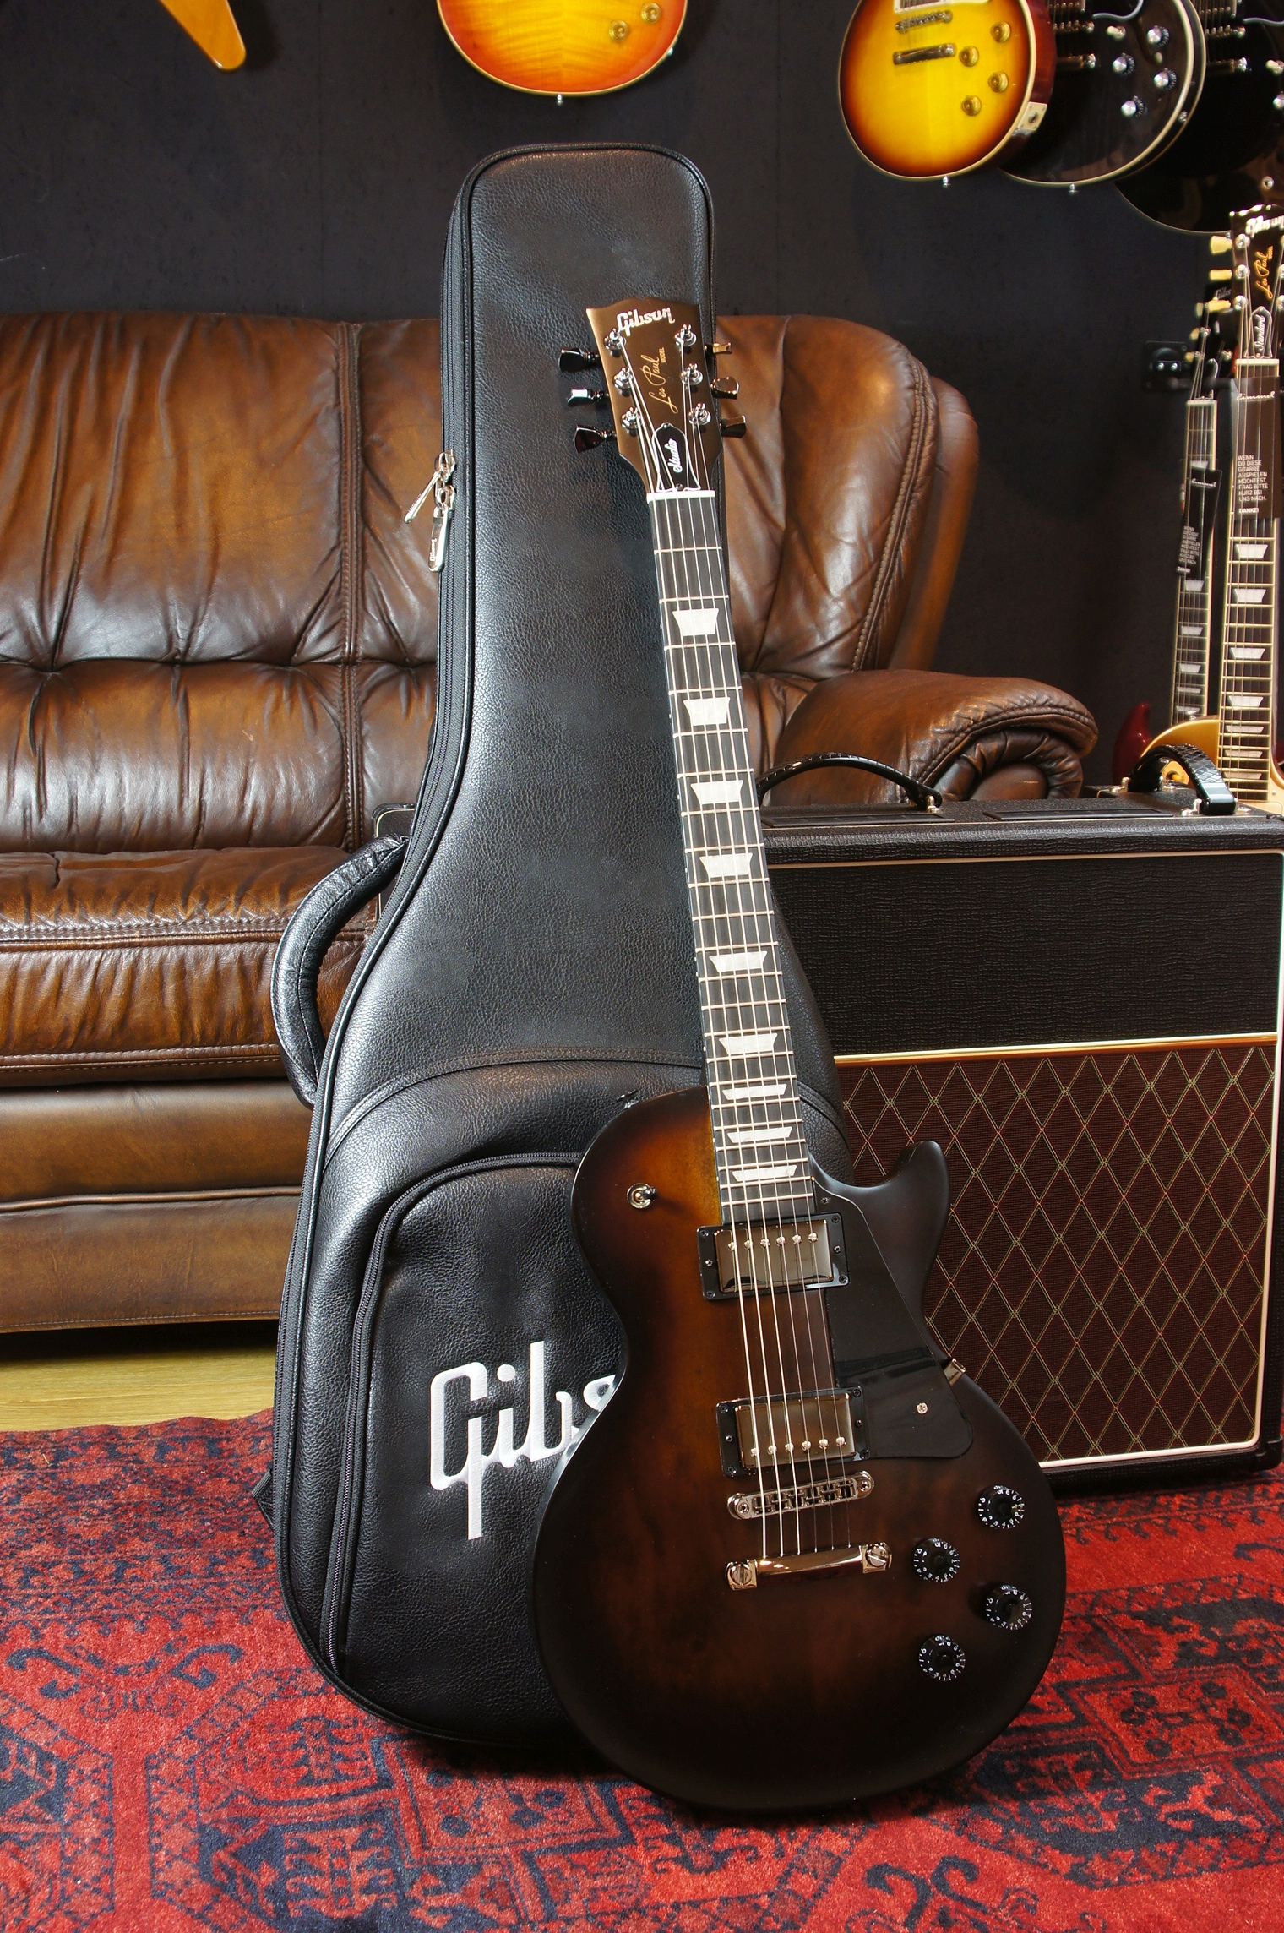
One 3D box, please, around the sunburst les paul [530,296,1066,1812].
[{"bbox_3d":[0.056,0.023,1.421,0.328,0.987,0.097,-5,-11,-8],"label":"sunburst les paul"}]

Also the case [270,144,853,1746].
[{"bbox_3d":[-0.053,-0.031,1.535,0.400,1.065,0.130,0,-9,-7],"label":"case"}]

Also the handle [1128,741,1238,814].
[{"bbox_3d":[0.471,-0.171,1.971,0.029,0.053,0.185,-2,10,-10],"label":"handle"}]

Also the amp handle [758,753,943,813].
[{"bbox_3d":[0.164,-0.153,1.878,0.182,0.052,0.029,-2,10,-11],"label":"amp handle"}]

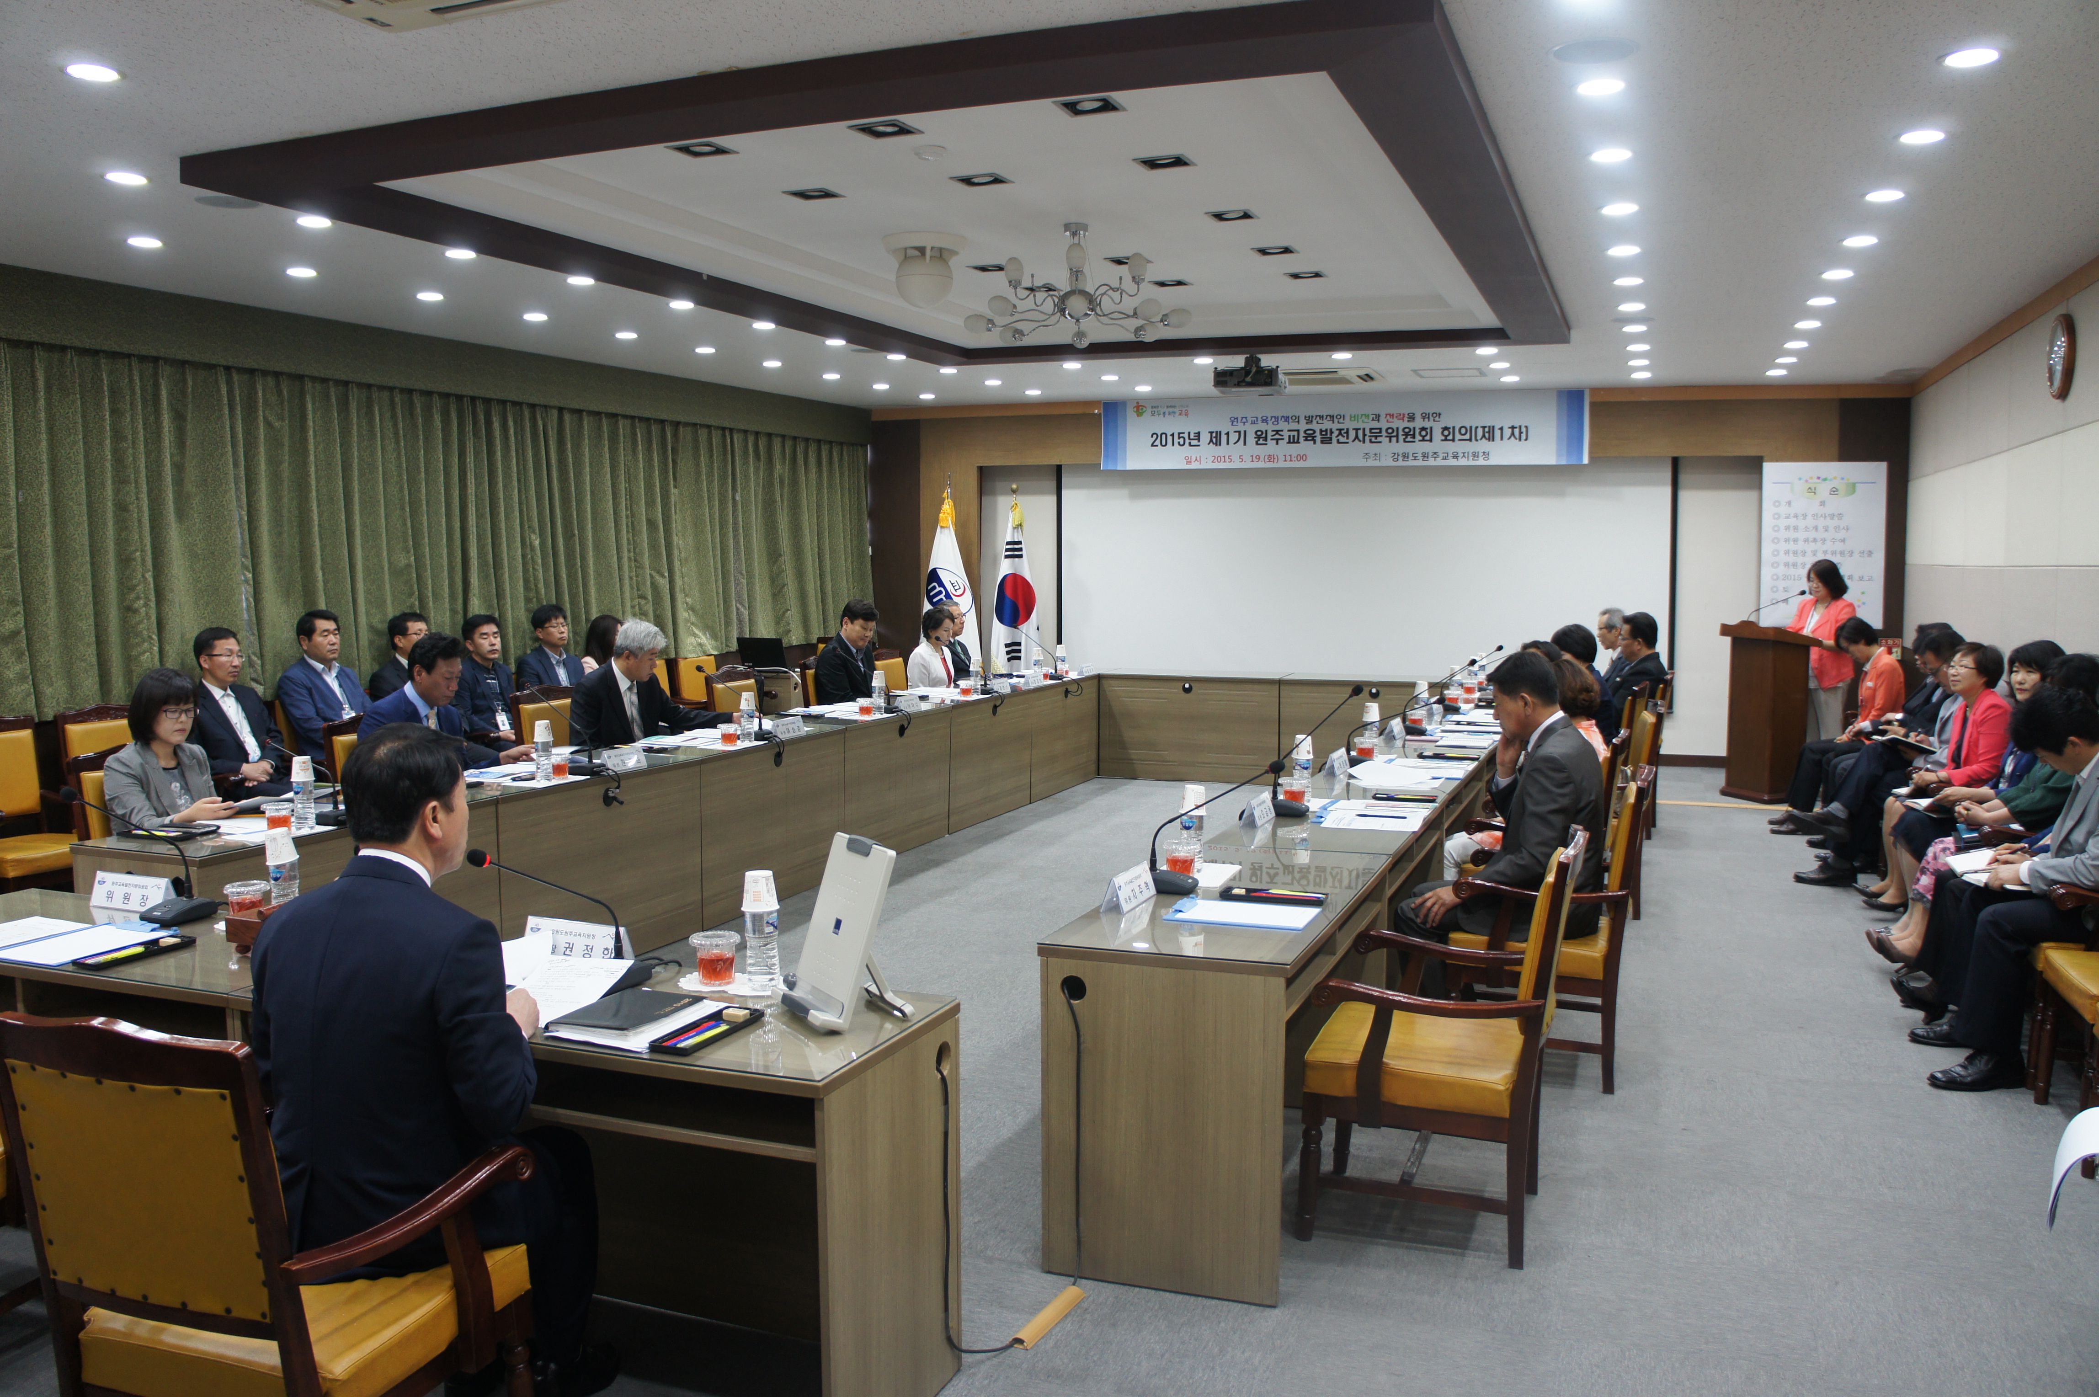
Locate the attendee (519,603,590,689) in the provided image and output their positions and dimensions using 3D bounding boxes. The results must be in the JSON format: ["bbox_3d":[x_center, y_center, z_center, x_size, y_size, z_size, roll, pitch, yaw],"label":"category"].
[{"bbox_3d":[-2.675,0.147,8.766,0.780,1.310,0.500,2,5,21],"label":"attendee"}]

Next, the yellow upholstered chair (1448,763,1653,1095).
[{"bbox_3d":[1.600,0.685,5.035,0.600,0.980,0.560,2,6,21],"label":"yellow upholstered chair"}]

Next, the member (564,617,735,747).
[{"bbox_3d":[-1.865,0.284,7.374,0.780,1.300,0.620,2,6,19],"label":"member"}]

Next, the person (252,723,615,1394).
[{"bbox_3d":[-1.093,0.716,2.785,0.530,1.330,0.770,3,6,29],"label":"person"}]

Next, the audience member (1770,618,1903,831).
[{"bbox_3d":[4.656,0.154,9.241,0.760,1.250,0.500,2,6,21],"label":"audience member"}]

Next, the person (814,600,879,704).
[{"bbox_3d":[-1.117,0.046,9.838,0.780,1.320,0.520,2,5,21],"label":"person"}]

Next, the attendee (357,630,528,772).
[{"bbox_3d":[-2.345,0.385,6.265,0.800,1.280,0.540,2,5,21],"label":"attendee"}]

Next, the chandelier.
[{"bbox_3d":[0.114,-1.805,6.828,1.000,0.500,1.000,0,6,0],"label":"chandelier"}]

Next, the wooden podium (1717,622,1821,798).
[{"bbox_3d":[4.768,0.067,10.435,0.420,1.170,0.530,-1,5,-16],"label":"wooden podium"}]

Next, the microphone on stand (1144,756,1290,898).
[{"bbox_3d":[0.416,0.318,3.971,0.365,0.345,0.130,2,5,21],"label":"microphone on stand"}]

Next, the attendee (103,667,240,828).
[{"bbox_3d":[-2.772,0.526,5.154,0.760,1.240,0.500,3,6,23],"label":"attendee"}]

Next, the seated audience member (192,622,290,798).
[{"bbox_3d":[-3.467,0.328,6.962,0.820,1.280,0.530,3,6,23],"label":"seated audience member"}]

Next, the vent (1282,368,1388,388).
[{"bbox_3d":[1.871,-2.244,11.136,0.950,0.060,0.780,2,5,21],"label":"vent"}]

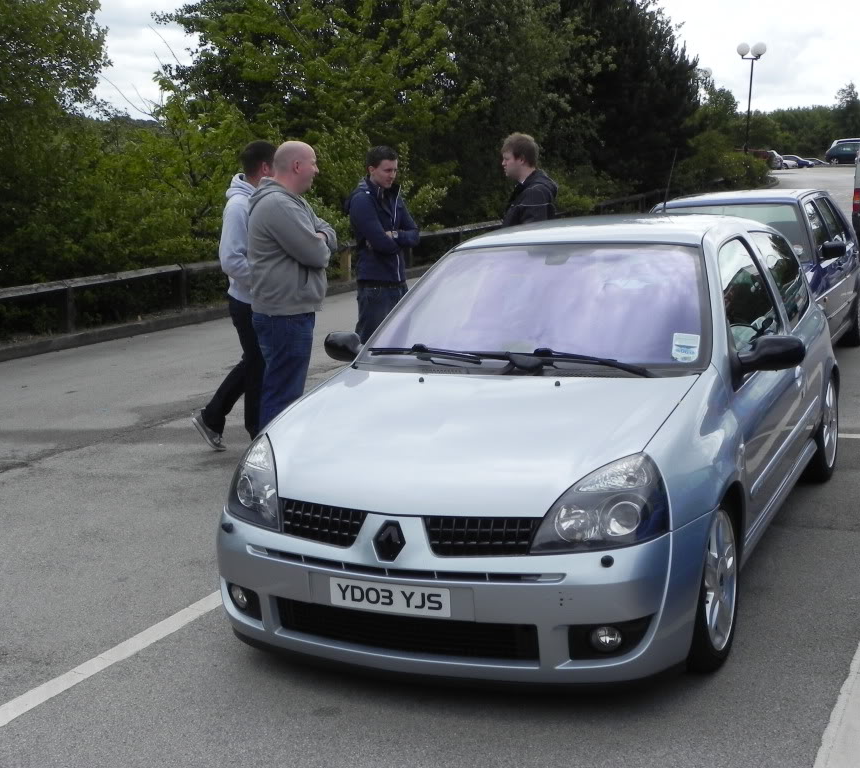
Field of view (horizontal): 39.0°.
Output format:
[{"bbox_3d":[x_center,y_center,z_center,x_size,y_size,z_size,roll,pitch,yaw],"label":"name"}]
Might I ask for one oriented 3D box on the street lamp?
[{"bbox_3d":[13.498,-11.690,51.000,1.250,5.300,1.200,-1,11,0],"label":"street lamp"}]

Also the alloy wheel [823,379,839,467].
[{"bbox_3d":[1.879,0.192,5.992,0.190,0.440,0.440,1,10,25],"label":"alloy wheel"}]

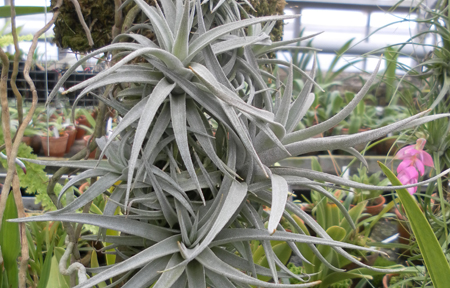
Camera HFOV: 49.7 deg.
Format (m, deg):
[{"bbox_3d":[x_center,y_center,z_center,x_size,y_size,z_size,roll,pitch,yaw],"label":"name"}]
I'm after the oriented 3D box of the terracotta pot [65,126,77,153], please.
[{"bbox_3d":[-0.919,-0.020,2.750,0.157,0.128,0.157,1,10,0],"label":"terracotta pot"}]

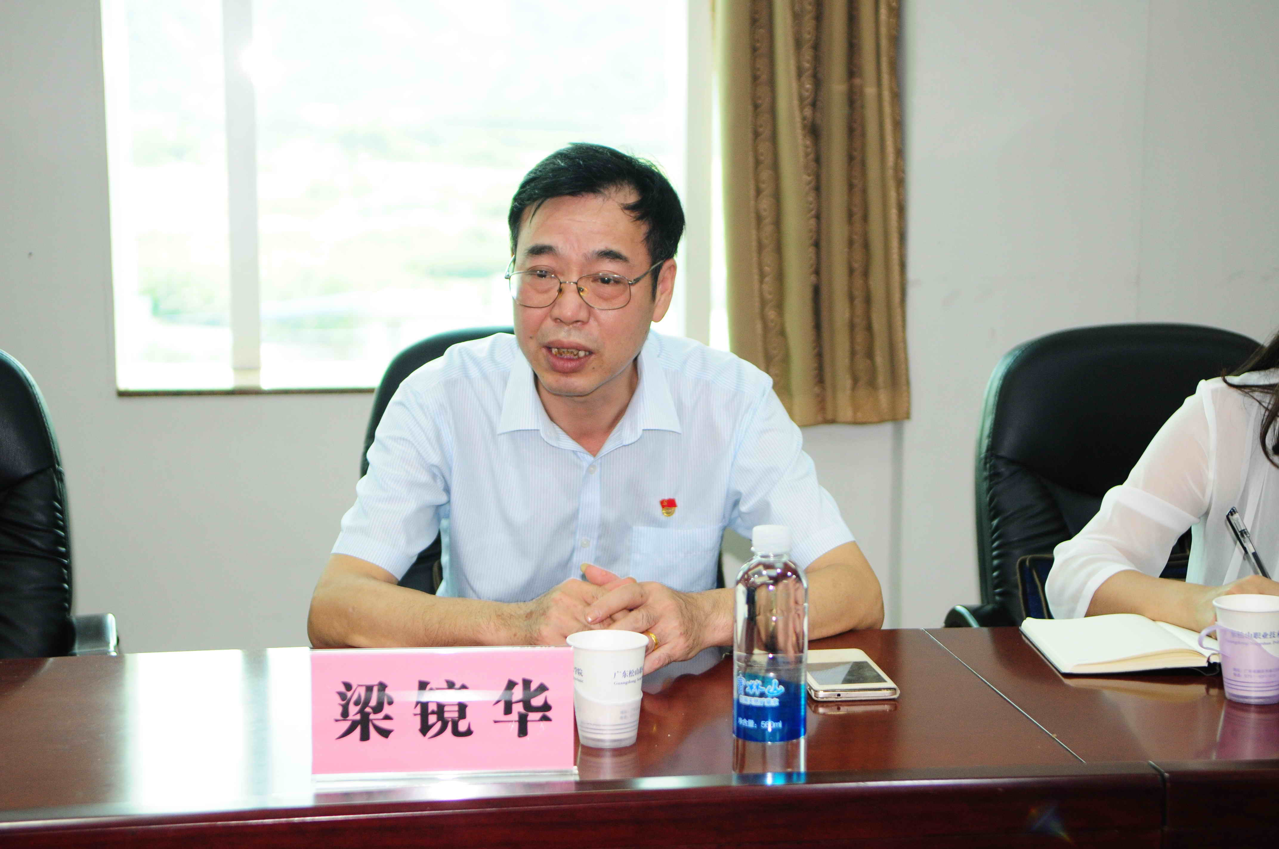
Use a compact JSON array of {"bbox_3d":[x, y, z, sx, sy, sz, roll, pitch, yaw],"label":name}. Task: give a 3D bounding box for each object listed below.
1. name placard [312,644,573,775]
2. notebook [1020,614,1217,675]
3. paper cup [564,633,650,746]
[{"bbox_3d":[-0.167,0.240,2.028,0.224,0.110,0.055,-1,9,-3],"label":"name placard"},{"bbox_3d":[0.558,0.219,2.457,0.295,0.020,0.200,-1,9,-6],"label":"notebook"},{"bbox_3d":[-0.028,0.237,2.110,0.073,0.092,0.073,0,9,0],"label":"paper cup"}]

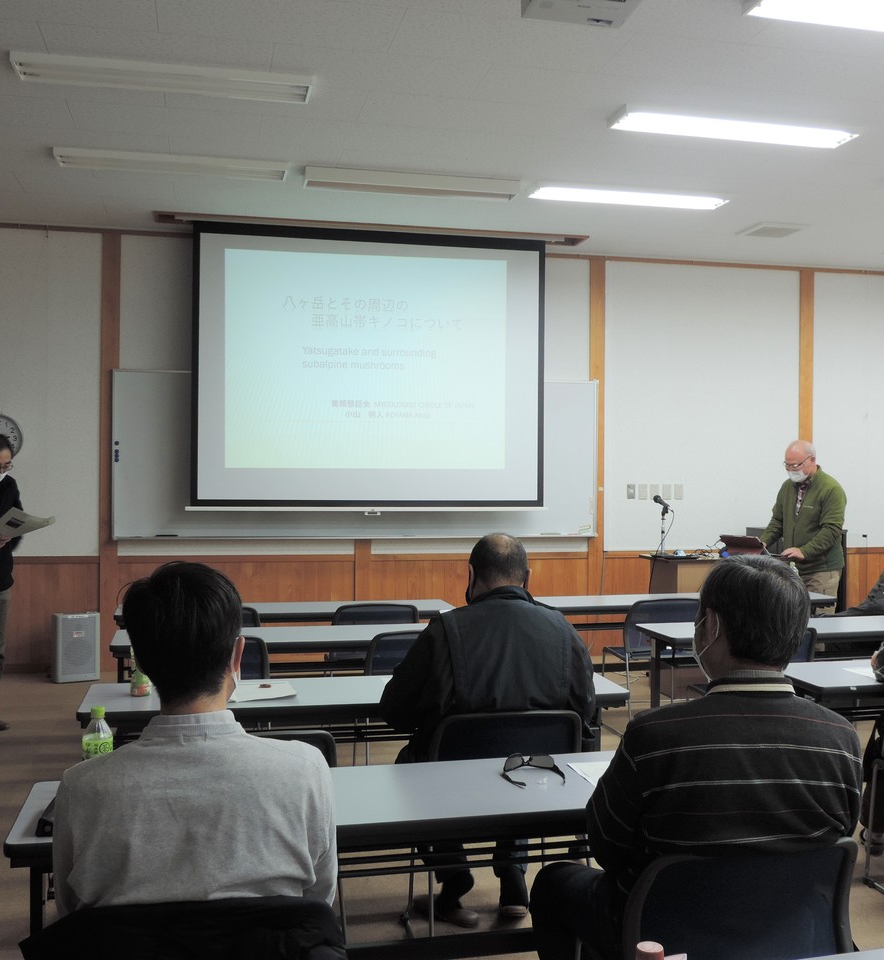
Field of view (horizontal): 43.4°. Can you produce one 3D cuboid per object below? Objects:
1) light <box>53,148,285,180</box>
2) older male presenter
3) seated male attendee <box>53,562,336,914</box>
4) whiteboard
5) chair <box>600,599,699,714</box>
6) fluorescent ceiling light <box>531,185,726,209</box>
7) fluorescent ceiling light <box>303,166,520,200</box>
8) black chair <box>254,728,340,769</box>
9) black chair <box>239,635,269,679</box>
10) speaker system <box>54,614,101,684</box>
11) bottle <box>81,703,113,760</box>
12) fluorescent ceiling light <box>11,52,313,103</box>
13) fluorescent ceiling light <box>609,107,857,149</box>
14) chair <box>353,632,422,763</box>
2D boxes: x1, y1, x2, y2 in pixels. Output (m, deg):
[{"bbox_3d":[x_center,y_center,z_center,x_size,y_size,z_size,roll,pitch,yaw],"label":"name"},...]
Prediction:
[{"bbox_3d":[-1.500,-1.768,6.221,1.250,0.060,0.230,0,0,-13],"label":"light"},{"bbox_3d":[2.446,0.583,7.478,0.500,1.690,0.550,0,0,-37],"label":"older male presenter"},{"bbox_3d":[-0.438,0.761,1.971,0.490,1.265,0.760,0,0,-14],"label":"seated male attendee"},{"bbox_3d":[-0.553,-0.168,8.369,3.690,1.230,0.070,0,0,-13],"label":"whiteboard"},{"bbox_3d":[1.124,1.017,6.166,0.470,0.770,0.570,0,0,-13],"label":"chair"},{"bbox_3d":[1.186,-1.801,7.046,1.270,0.055,0.210,0,0,-14],"label":"fluorescent ceiling light"},{"bbox_3d":[-0.180,-1.795,6.738,1.290,0.082,0.180,0,0,-14],"label":"fluorescent ceiling light"},{"bbox_3d":[-0.567,1.011,2.968,0.510,0.770,0.530,0,0,-14],"label":"black chair"},{"bbox_3d":[-0.985,1.013,4.575,0.510,0.770,0.530,0,0,-14],"label":"black chair"},{"bbox_3d":[-2.515,1.137,7.642,0.265,0.470,0.220,0,0,-27],"label":"speaker system"},{"bbox_3d":[-0.739,0.588,2.370,0.067,0.210,0.067,0,0,-14],"label":"bottle"},{"bbox_3d":[-1.203,-1.759,4.857,1.250,0.060,0.230,0,0,-13],"label":"fluorescent ceiling light"},{"bbox_3d":[1.458,-1.746,5.490,1.250,0.060,0.230,0,0,-13],"label":"fluorescent ceiling light"},{"bbox_3d":[-0.156,1.015,4.915,0.470,0.770,0.570,0,0,-13],"label":"chair"}]

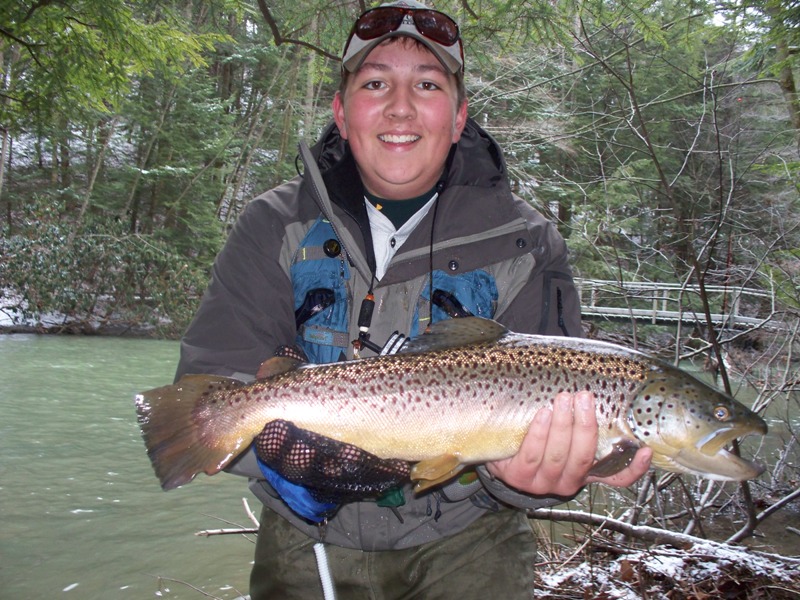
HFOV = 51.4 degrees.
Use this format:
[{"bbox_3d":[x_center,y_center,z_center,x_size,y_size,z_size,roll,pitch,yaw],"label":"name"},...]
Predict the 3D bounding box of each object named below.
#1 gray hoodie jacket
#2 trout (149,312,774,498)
[{"bbox_3d":[-0.028,0.035,1.070,0.550,0.590,0.450,1,1,-2],"label":"gray hoodie jacket"},{"bbox_3d":[0.043,0.101,0.790,0.600,0.165,0.100,1,-5,7],"label":"trout"}]

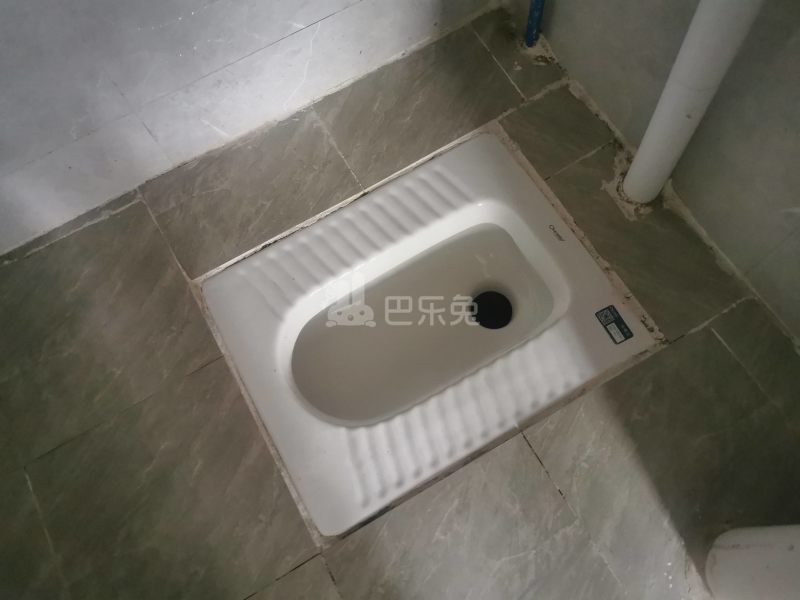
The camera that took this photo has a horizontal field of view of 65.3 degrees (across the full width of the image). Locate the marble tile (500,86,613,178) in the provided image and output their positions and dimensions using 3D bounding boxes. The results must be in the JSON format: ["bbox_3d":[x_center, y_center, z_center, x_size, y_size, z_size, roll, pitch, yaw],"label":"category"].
[{"bbox_3d":[0.245,-0.264,0.985,0.130,0.010,0.122,-29,73,-7],"label":"marble tile"}]

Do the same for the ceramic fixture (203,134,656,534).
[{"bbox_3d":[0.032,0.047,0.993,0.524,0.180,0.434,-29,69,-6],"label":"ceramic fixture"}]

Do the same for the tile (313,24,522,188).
[{"bbox_3d":[0.031,-0.316,1.010,0.294,0.010,0.176,-29,73,-7],"label":"tile"}]

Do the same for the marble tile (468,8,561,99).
[{"bbox_3d":[0.190,-0.409,1.035,0.073,0.010,0.170,-29,73,-7],"label":"marble tile"}]

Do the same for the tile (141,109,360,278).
[{"bbox_3d":[-0.229,-0.173,0.973,0.297,0.010,0.179,-29,73,-7],"label":"tile"}]

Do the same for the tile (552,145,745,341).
[{"bbox_3d":[0.357,-0.093,0.925,0.135,0.010,0.296,-29,73,-7],"label":"tile"}]

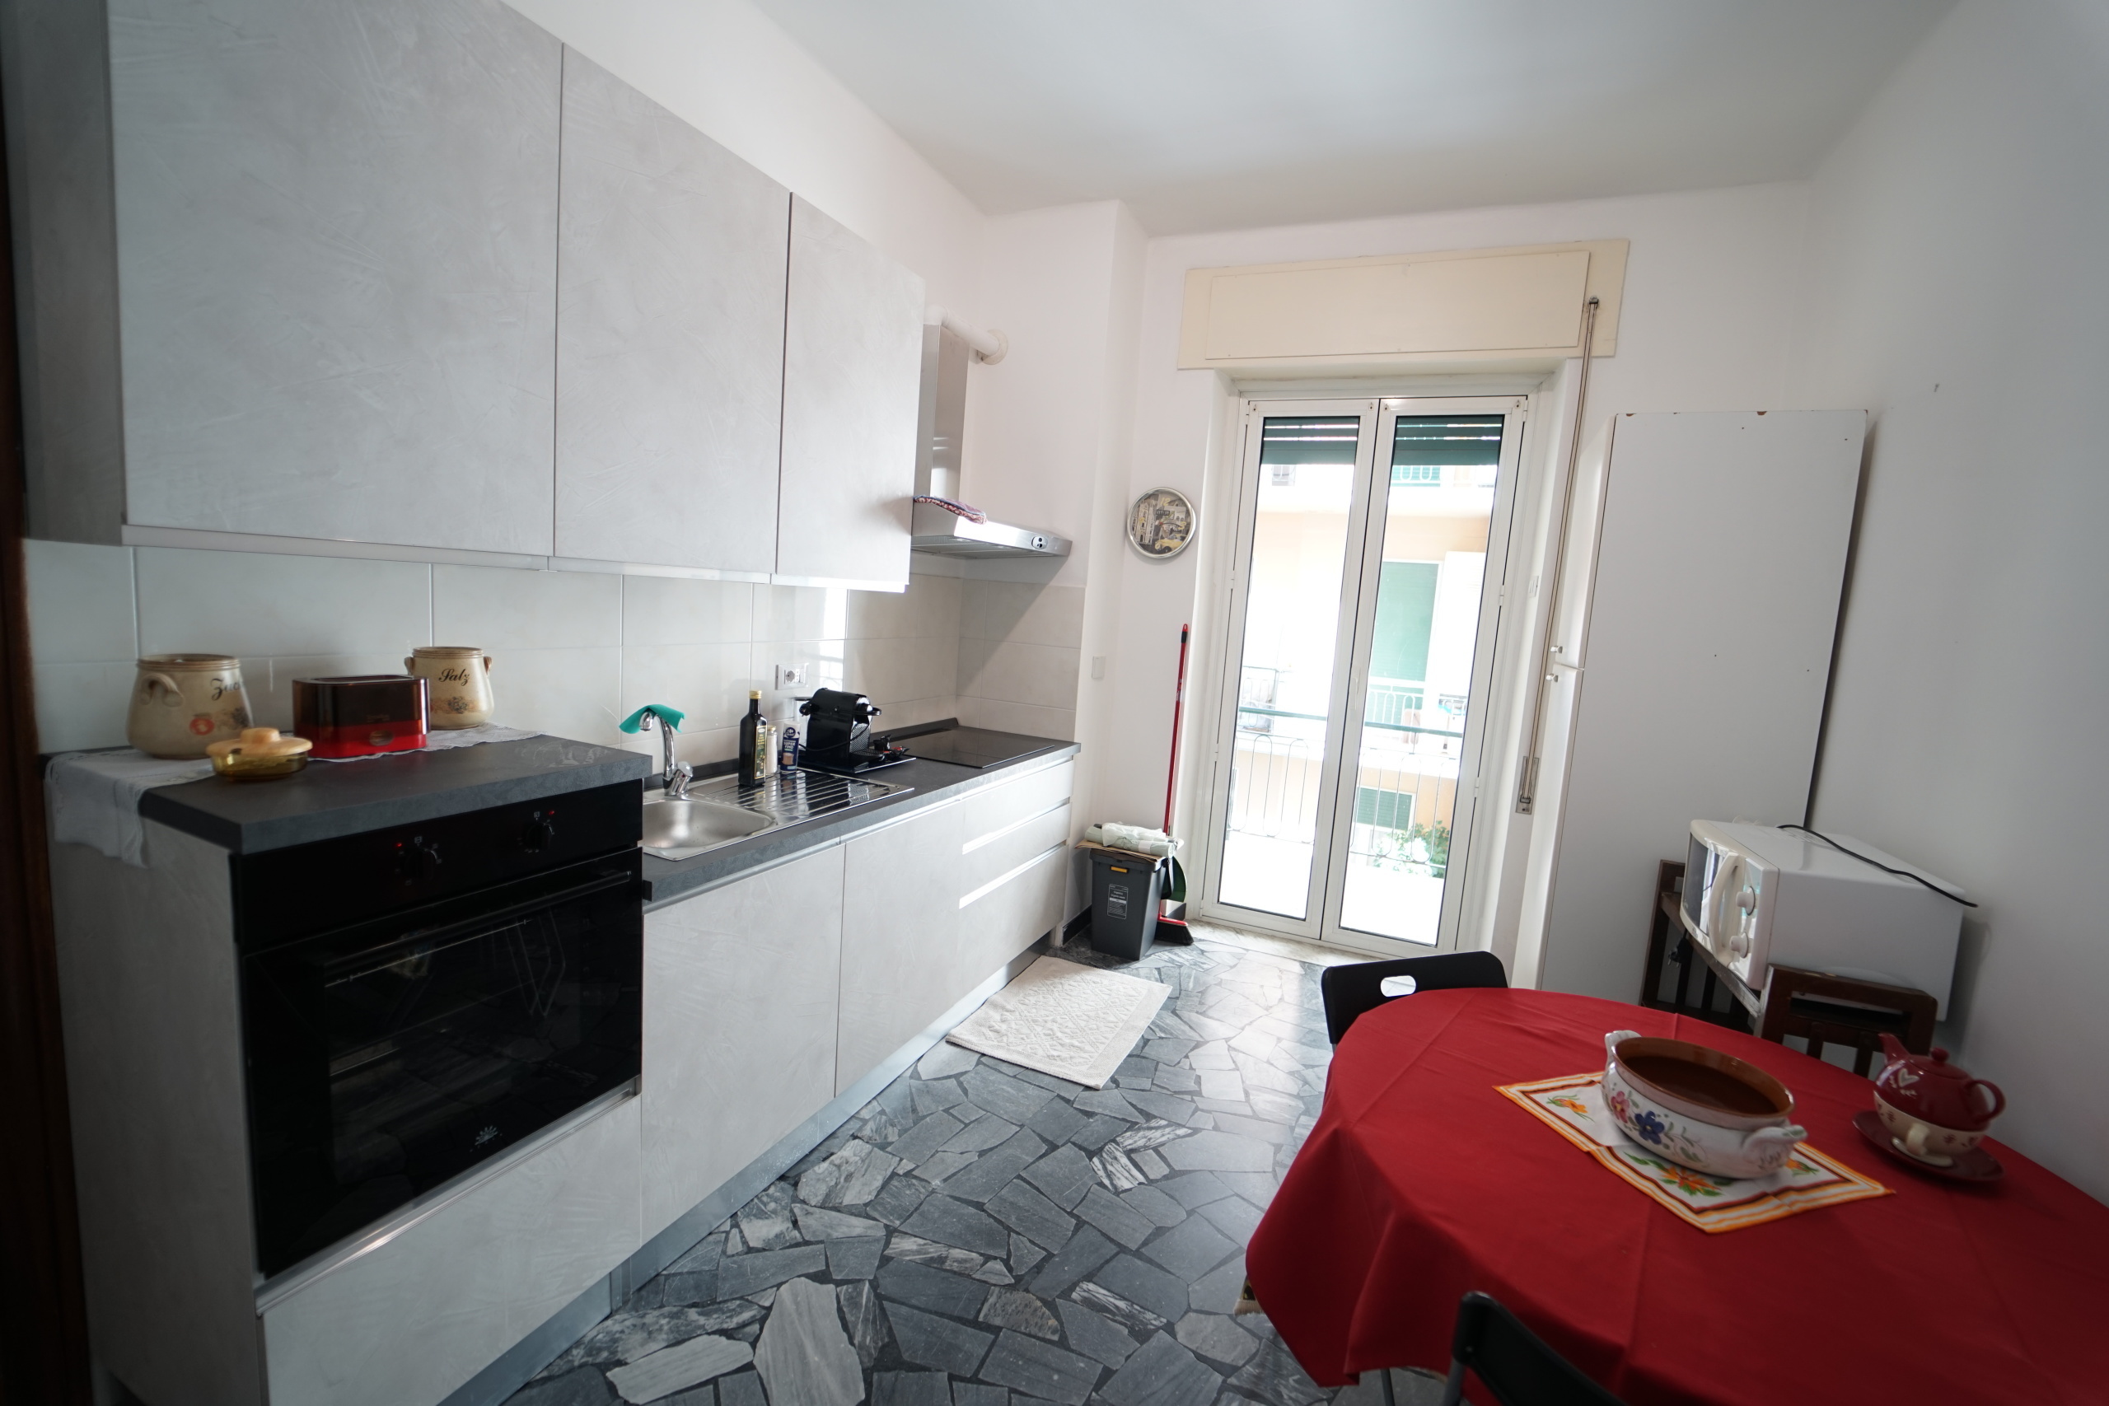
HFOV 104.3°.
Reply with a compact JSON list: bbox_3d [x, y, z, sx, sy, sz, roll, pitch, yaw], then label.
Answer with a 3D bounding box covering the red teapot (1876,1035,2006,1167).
[{"bbox_3d":[1.344,0.605,1.258,0.121,0.151,0.173,2,7,-20],"label":"red teapot"}]

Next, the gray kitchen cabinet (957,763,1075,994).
[{"bbox_3d":[-0.404,0.604,3.273,0.607,0.758,0.861,7,8,25],"label":"gray kitchen cabinet"}]

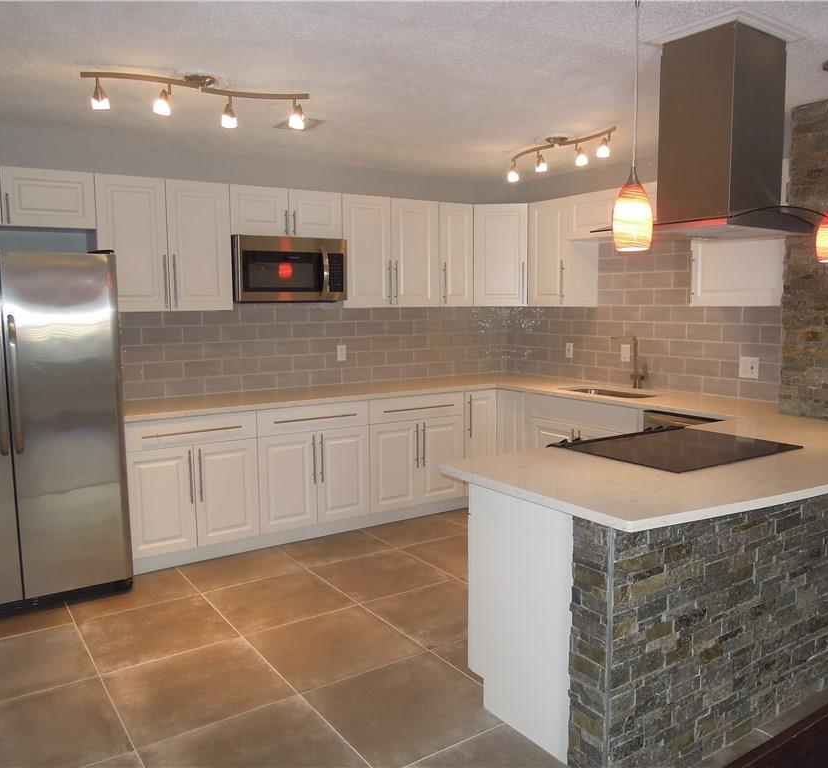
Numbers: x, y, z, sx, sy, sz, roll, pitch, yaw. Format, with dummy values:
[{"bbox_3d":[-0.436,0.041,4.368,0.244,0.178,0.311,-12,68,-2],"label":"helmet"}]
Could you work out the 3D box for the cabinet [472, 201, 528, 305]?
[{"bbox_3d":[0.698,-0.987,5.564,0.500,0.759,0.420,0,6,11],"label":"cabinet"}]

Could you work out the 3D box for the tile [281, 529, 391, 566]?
[{"bbox_3d":[-0.500,1.017,4.402,0.598,0.015,0.510,-5,7,-34],"label":"tile"}]

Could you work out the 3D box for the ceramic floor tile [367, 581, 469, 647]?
[{"bbox_3d":[0.143,1.107,3.447,0.598,0.015,0.600,-5,7,-34],"label":"ceramic floor tile"}]

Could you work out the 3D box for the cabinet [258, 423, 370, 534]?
[{"bbox_3d":[-0.760,0.571,4.696,0.764,0.589,0.560,-5,7,-34],"label":"cabinet"}]

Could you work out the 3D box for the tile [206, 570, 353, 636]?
[{"bbox_3d":[-0.688,1.101,3.613,0.598,0.015,0.600,-5,7,-34],"label":"tile"}]

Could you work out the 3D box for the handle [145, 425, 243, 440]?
[{"bbox_3d":[-1.240,0.270,3.985,0.557,0.014,0.036,-5,7,-34],"label":"handle"}]

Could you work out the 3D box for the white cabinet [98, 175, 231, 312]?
[{"bbox_3d":[-1.522,-0.821,4.276,0.756,0.759,0.330,-5,7,-34],"label":"white cabinet"}]

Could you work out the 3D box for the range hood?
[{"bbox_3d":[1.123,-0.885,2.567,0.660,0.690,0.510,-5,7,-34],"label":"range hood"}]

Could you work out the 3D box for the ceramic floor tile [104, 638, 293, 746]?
[{"bbox_3d":[-0.851,1.188,2.791,0.603,0.010,0.603,-5,7,-34],"label":"ceramic floor tile"}]

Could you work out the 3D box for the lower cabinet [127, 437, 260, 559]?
[{"bbox_3d":[-1.392,0.623,4.276,0.756,0.589,0.560,-5,7,-34],"label":"lower cabinet"}]

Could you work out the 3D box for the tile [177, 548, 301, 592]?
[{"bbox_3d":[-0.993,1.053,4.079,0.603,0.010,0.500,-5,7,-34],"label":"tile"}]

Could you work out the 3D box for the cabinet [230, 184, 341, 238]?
[{"bbox_3d":[-0.886,-1.096,4.641,0.763,0.299,0.330,-5,7,-34],"label":"cabinet"}]

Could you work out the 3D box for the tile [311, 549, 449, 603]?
[{"bbox_3d":[-0.185,1.058,3.956,0.603,0.010,0.603,-5,7,-34],"label":"tile"}]

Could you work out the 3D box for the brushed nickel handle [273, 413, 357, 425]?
[{"bbox_3d":[-0.604,0.214,4.386,0.557,0.012,0.036,-5,7,-34],"label":"brushed nickel handle"}]

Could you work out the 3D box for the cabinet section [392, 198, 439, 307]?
[{"bbox_3d":[-0.070,-0.937,5.181,0.402,0.757,0.320,-5,7,-32],"label":"cabinet section"}]

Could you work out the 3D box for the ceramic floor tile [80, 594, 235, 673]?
[{"bbox_3d":[-1.185,1.143,3.283,0.598,0.015,0.600,-5,7,-34],"label":"ceramic floor tile"}]

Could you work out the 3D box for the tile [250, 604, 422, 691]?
[{"bbox_3d":[-0.354,1.148,3.117,0.598,0.015,0.600,-5,7,-34],"label":"tile"}]

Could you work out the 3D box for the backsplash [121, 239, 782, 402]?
[{"bbox_3d":[0.106,-0.396,4.135,3.238,1.010,2.385,-5,7,-34],"label":"backsplash"}]

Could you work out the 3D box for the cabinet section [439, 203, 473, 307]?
[{"bbox_3d":[0.231,-0.961,5.372,0.312,0.757,0.320,-5,7,-32],"label":"cabinet section"}]

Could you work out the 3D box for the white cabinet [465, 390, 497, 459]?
[{"bbox_3d":[0.314,0.392,5.419,0.292,0.753,0.622,-5,7,-34],"label":"white cabinet"}]

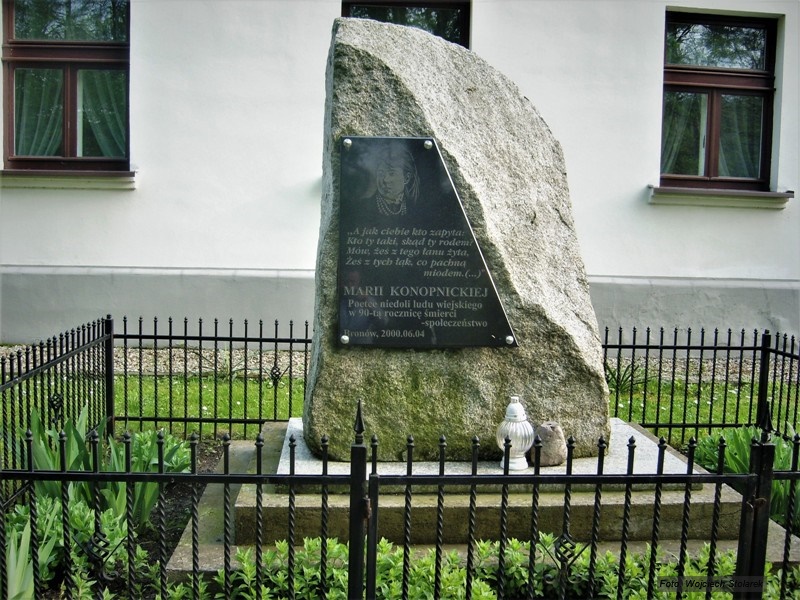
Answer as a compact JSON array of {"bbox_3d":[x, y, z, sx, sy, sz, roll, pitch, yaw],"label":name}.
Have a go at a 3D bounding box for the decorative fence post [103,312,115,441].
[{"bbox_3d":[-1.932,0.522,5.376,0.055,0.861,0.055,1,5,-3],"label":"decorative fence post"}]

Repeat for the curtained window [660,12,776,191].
[{"bbox_3d":[3.410,-2.133,8.715,1.340,1.900,0.130,1,6,-5],"label":"curtained window"}]

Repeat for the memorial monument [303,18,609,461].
[{"bbox_3d":[0.294,-0.306,3.992,1.516,2.073,0.635,1,6,-5],"label":"memorial monument"}]

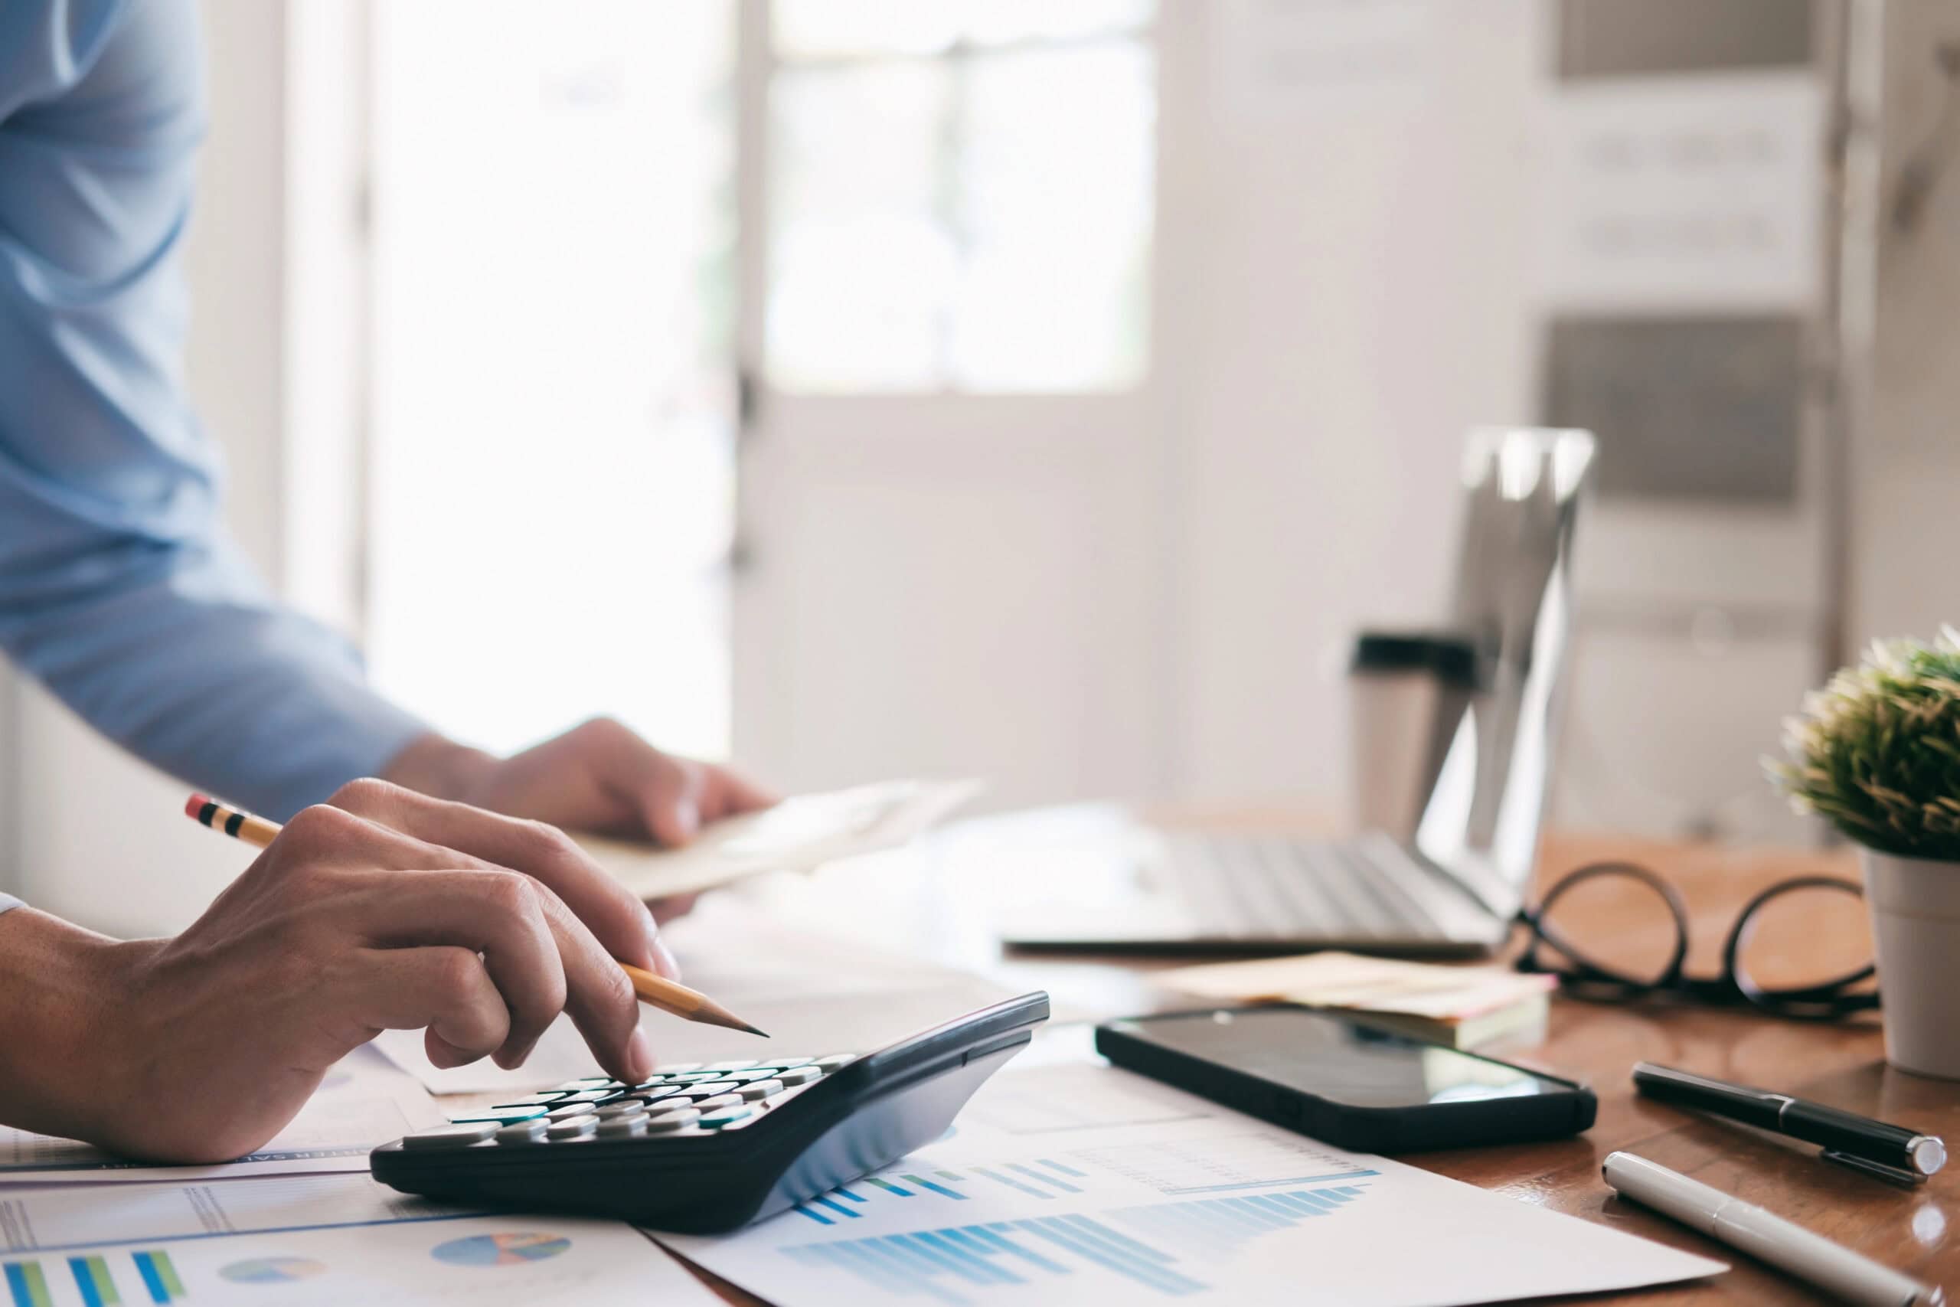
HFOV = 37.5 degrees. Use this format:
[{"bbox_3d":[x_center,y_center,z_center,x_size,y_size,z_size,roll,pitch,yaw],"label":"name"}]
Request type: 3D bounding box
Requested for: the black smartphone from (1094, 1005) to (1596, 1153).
[{"bbox_3d":[0.106,0.126,0.868,0.081,0.012,0.158,-1,3,-26],"label":"black smartphone"}]

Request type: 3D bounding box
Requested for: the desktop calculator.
[{"bbox_3d":[-0.069,0.112,0.743,0.139,0.047,0.110,2,3,24],"label":"desktop calculator"}]

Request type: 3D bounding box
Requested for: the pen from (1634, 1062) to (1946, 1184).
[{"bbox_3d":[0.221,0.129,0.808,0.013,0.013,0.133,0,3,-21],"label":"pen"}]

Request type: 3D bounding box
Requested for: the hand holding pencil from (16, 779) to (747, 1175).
[{"bbox_3d":[-0.148,0.083,0.786,0.197,0.101,0.098,1,2,12],"label":"hand holding pencil"}]

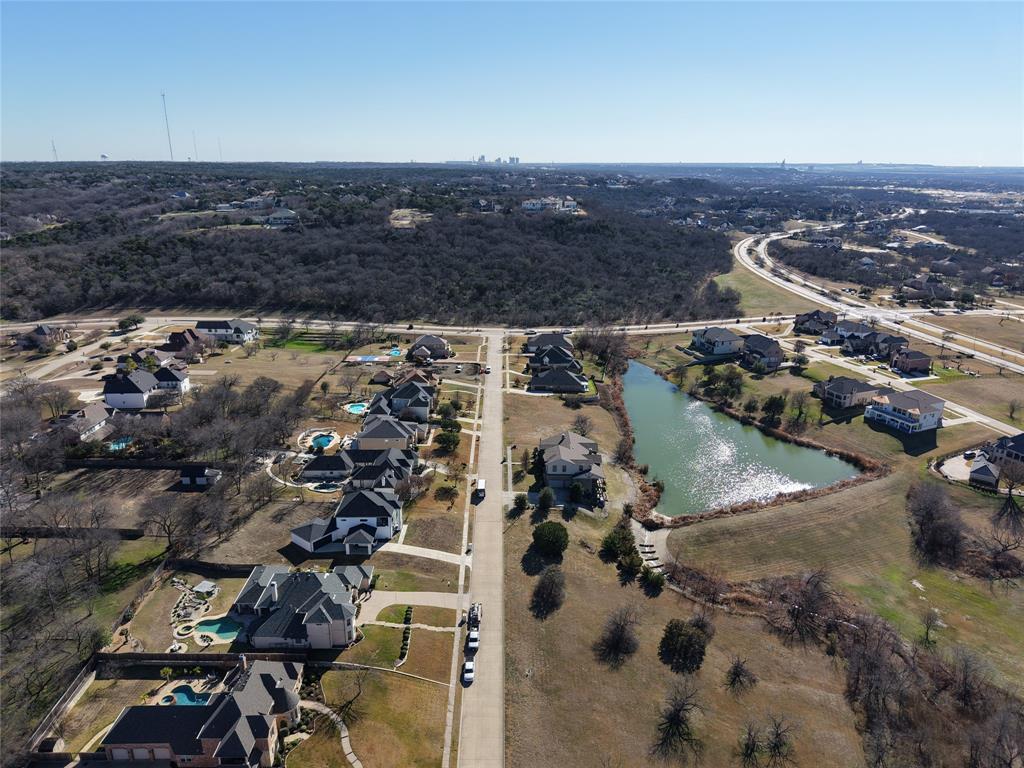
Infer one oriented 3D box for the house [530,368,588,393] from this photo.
[{"bbox_3d":[21.510,-4.650,330.720,27.000,9.200,24.000,0,17,-1],"label":"house"}]

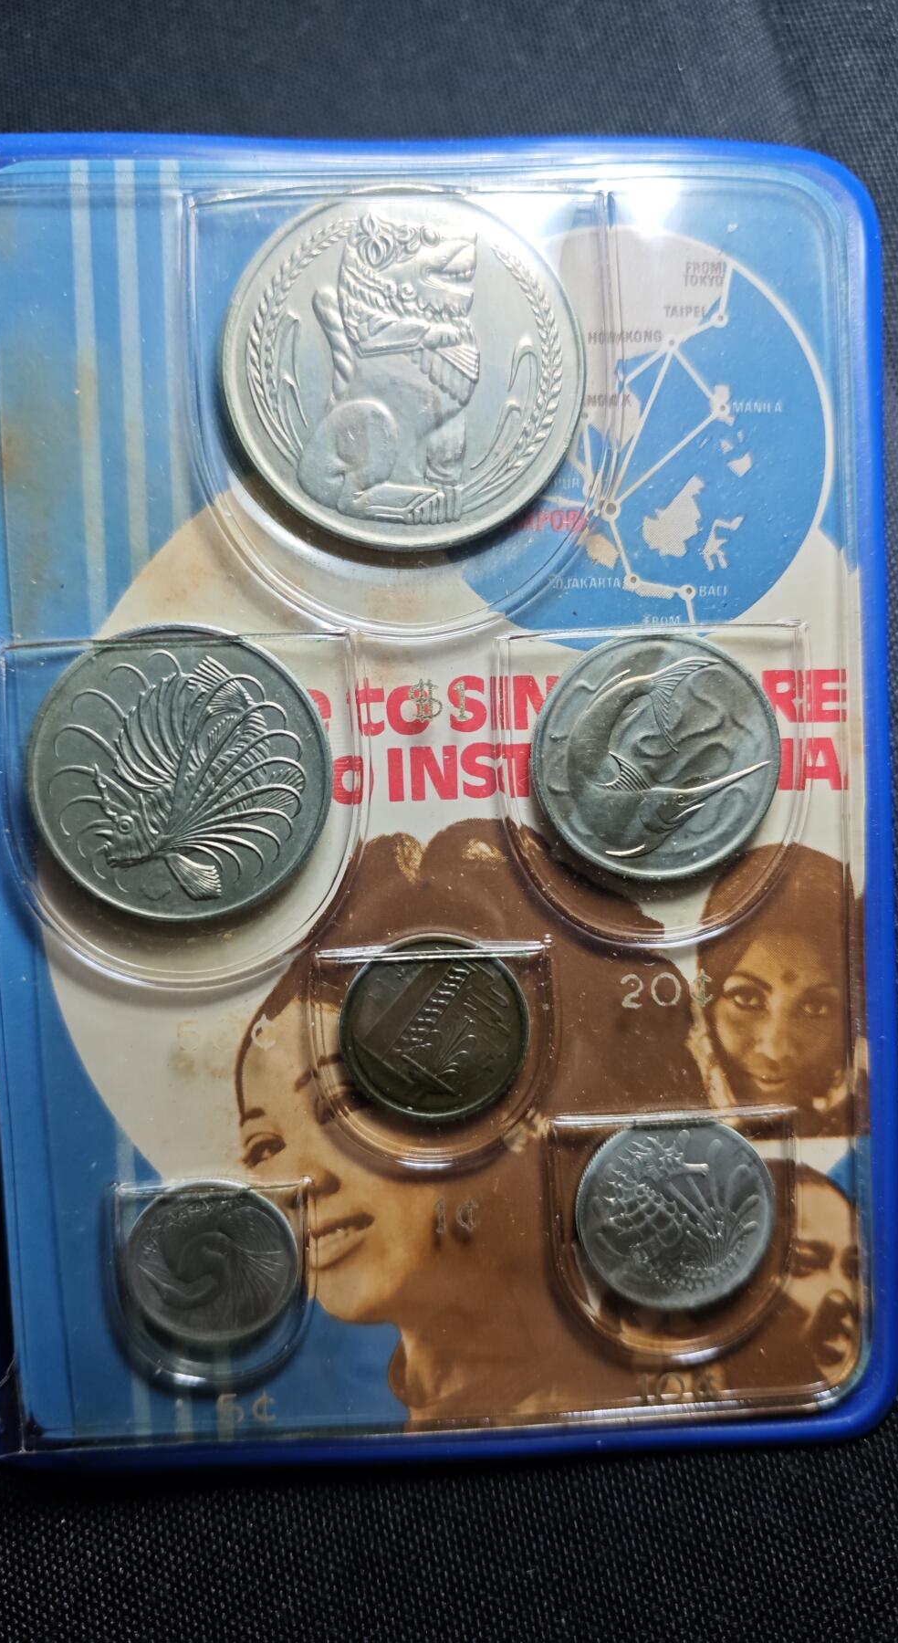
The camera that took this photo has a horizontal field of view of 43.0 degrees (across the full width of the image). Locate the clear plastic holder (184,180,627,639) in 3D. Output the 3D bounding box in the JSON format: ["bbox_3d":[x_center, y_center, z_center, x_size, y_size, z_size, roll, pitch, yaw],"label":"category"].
[{"bbox_3d":[-0.004,-0.038,0.107,0.040,0.004,0.041,-1,93,-2],"label":"clear plastic holder"}]

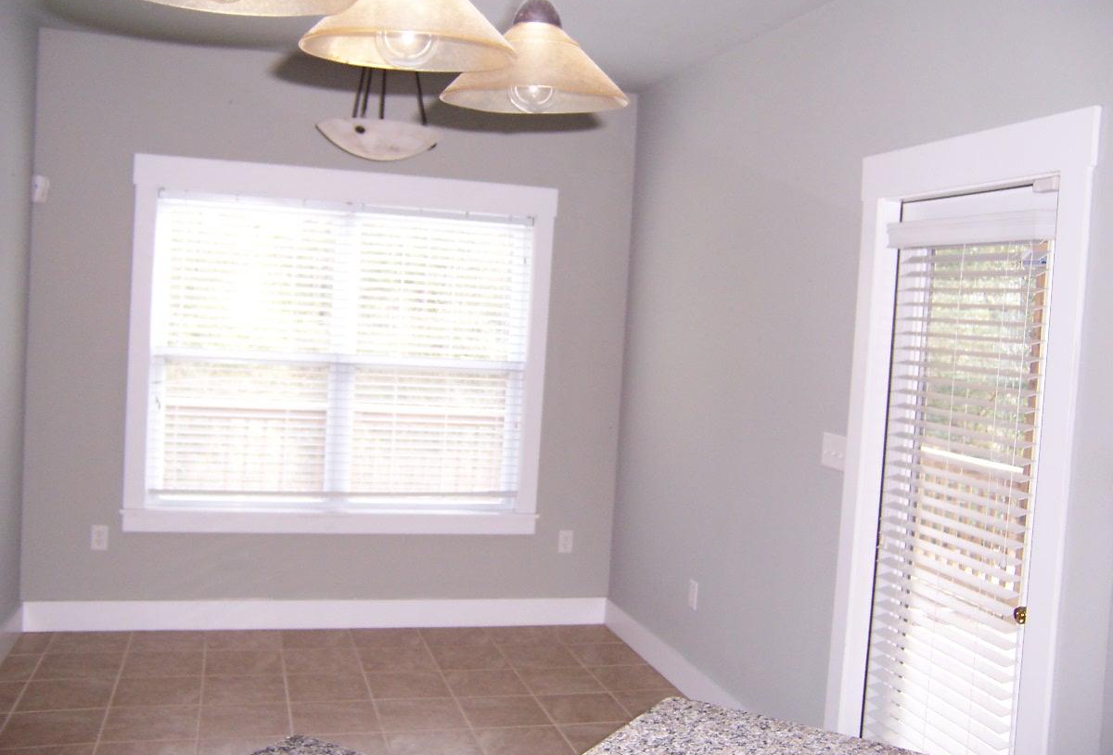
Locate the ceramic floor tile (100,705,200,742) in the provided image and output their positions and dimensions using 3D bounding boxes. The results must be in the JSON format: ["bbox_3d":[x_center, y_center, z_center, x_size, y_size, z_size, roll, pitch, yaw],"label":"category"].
[{"bbox_3d":[-1.487,1.277,3.897,0.330,0.010,0.330,3,3,-17],"label":"ceramic floor tile"}]

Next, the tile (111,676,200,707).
[{"bbox_3d":[-1.586,1.258,4.225,0.330,0.010,0.330,3,3,-17],"label":"tile"}]

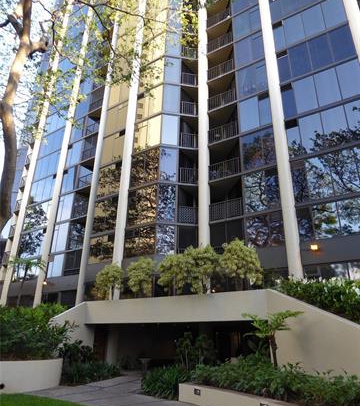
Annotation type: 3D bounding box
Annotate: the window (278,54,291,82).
[{"bbox_3d":[6.641,-8.655,22.329,0.850,2.114,0.120,-14,-27,32],"label":"window"}]

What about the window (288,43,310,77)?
[{"bbox_3d":[7.527,-8.955,21.806,1.218,2.358,0.120,-14,-27,32],"label":"window"}]

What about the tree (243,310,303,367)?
[{"bbox_3d":[3.174,4.753,11.898,1.950,2.050,1.800,-4,-24,13],"label":"tree"}]

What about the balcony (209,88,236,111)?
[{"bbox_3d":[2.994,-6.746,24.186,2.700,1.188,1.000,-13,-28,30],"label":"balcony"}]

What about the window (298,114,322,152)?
[{"bbox_3d":[7.446,-3.921,19.629,1.210,2.442,0.120,-14,-27,32],"label":"window"}]

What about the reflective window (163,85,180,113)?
[{"bbox_3d":[-0.582,-7.404,24.922,1.175,2.511,0.100,3,-24,-5],"label":"reflective window"}]

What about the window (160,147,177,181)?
[{"bbox_3d":[-0.769,-2.572,23.253,1.148,2.523,0.120,4,-23,-7],"label":"window"}]

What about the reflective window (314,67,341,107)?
[{"bbox_3d":[8.363,-6.613,19.706,1.224,2.475,0.100,-14,-28,30],"label":"reflective window"}]

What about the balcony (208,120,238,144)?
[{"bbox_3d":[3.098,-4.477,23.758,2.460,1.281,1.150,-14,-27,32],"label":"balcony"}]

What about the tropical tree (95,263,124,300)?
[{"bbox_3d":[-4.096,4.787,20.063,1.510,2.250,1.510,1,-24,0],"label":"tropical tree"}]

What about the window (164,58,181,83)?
[{"bbox_3d":[-0.577,-10.104,26.468,1.227,2.456,0.120,4,-23,-7],"label":"window"}]

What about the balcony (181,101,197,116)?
[{"bbox_3d":[0.627,-6.350,25.170,1.333,1.251,0.979,5,-24,-8],"label":"balcony"}]

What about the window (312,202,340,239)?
[{"bbox_3d":[7.179,0.817,17.115,1.197,1.904,0.100,-14,-28,30],"label":"window"}]

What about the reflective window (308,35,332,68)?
[{"bbox_3d":[8.446,-9.009,20.834,1.188,2.511,0.100,-13,-28,30],"label":"reflective window"}]

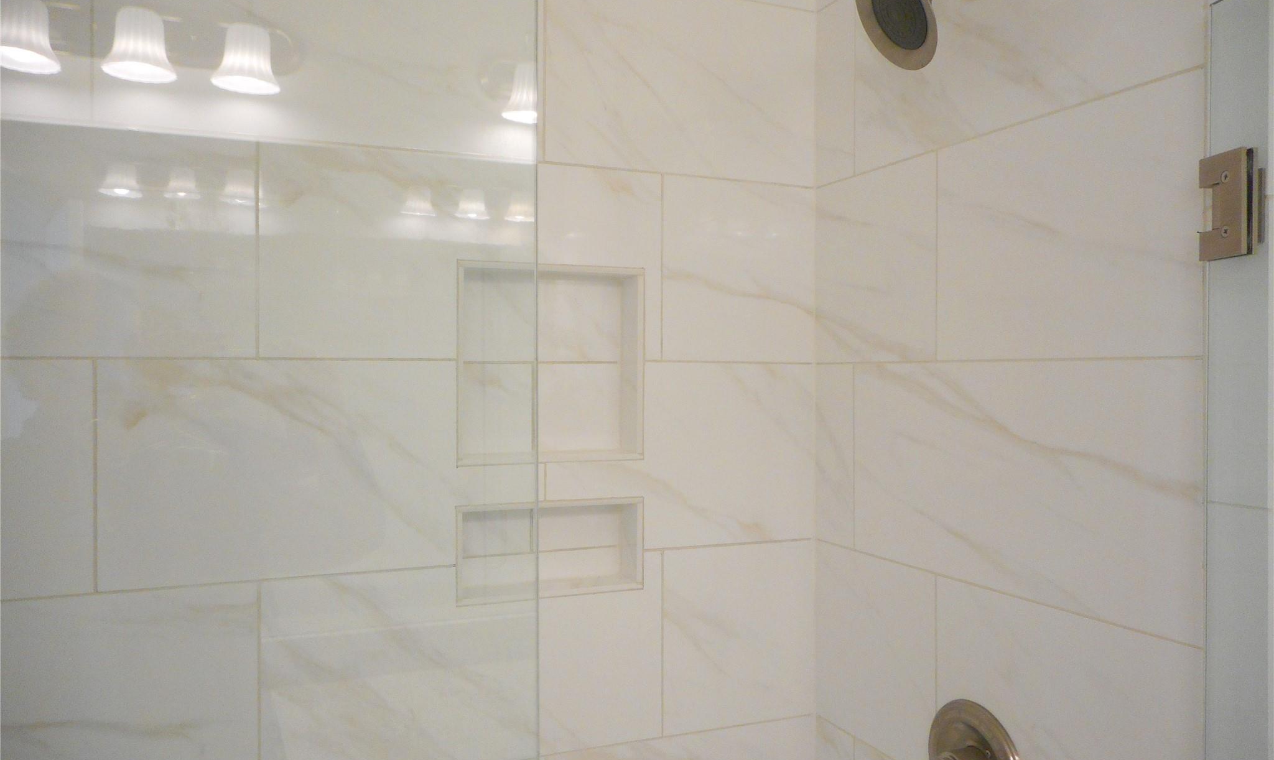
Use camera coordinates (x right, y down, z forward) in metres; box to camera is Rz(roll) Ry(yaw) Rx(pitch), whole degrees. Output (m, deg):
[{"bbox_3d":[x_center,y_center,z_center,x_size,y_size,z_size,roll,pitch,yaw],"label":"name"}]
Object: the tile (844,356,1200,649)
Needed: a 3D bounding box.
[{"bbox_3d":[0.482,0.128,1.240,0.010,0.304,0.590,0,0,-24],"label":"tile"}]

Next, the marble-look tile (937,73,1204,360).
[{"bbox_3d":[0.522,-0.178,1.151,0.010,0.304,0.400,0,0,-24],"label":"marble-look tile"}]

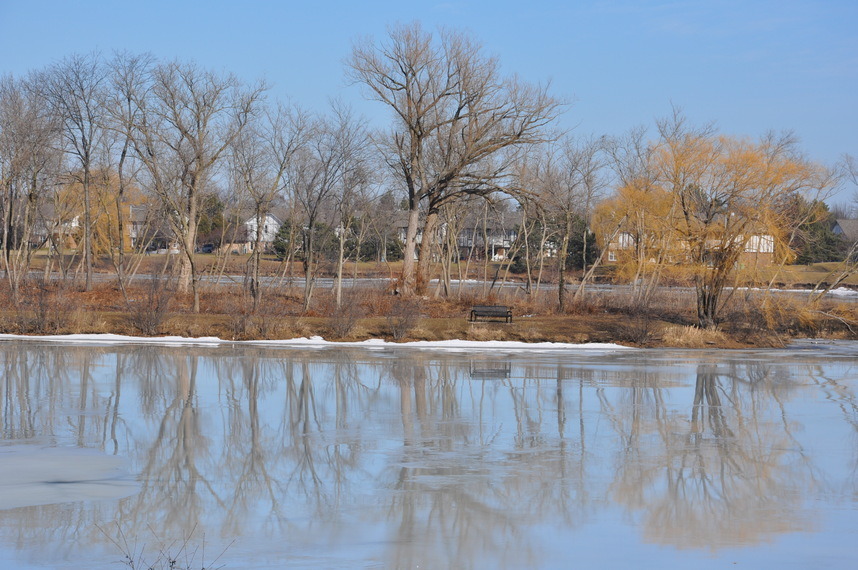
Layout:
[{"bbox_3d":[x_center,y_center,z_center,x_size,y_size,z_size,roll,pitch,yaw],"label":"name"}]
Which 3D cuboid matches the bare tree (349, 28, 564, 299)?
[{"bbox_3d":[1.484,-7.335,176.000,12.570,15.890,11.500,1,1,0],"label":"bare tree"}]

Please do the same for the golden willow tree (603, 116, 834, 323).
[{"bbox_3d":[14.499,-3.264,153.000,12.040,10.930,10.500,1,1,0],"label":"golden willow tree"}]

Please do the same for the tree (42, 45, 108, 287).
[{"bbox_3d":[-20.343,-6.438,173.000,3.780,13.730,3.600,1,1,0],"label":"tree"}]

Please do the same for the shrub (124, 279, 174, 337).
[{"bbox_3d":[-13.407,1.075,144.500,2.290,2.770,2.200,1,1,0],"label":"shrub"}]

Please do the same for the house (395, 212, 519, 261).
[{"bbox_3d":[4.457,-7.861,490.000,19.500,8.000,10.500,1,1,0],"label":"house"}]

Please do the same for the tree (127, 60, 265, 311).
[{"bbox_3d":[-13.400,-5.875,175.000,7.760,14.240,7.500,1,1,0],"label":"tree"}]

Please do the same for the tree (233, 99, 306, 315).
[{"bbox_3d":[-8.072,-3.947,153.000,3.740,10.580,3.700,1,1,0],"label":"tree"}]

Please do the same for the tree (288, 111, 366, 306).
[{"bbox_3d":[-5.170,-3.871,154.000,3.970,10.440,3.800,1,1,0],"label":"tree"}]

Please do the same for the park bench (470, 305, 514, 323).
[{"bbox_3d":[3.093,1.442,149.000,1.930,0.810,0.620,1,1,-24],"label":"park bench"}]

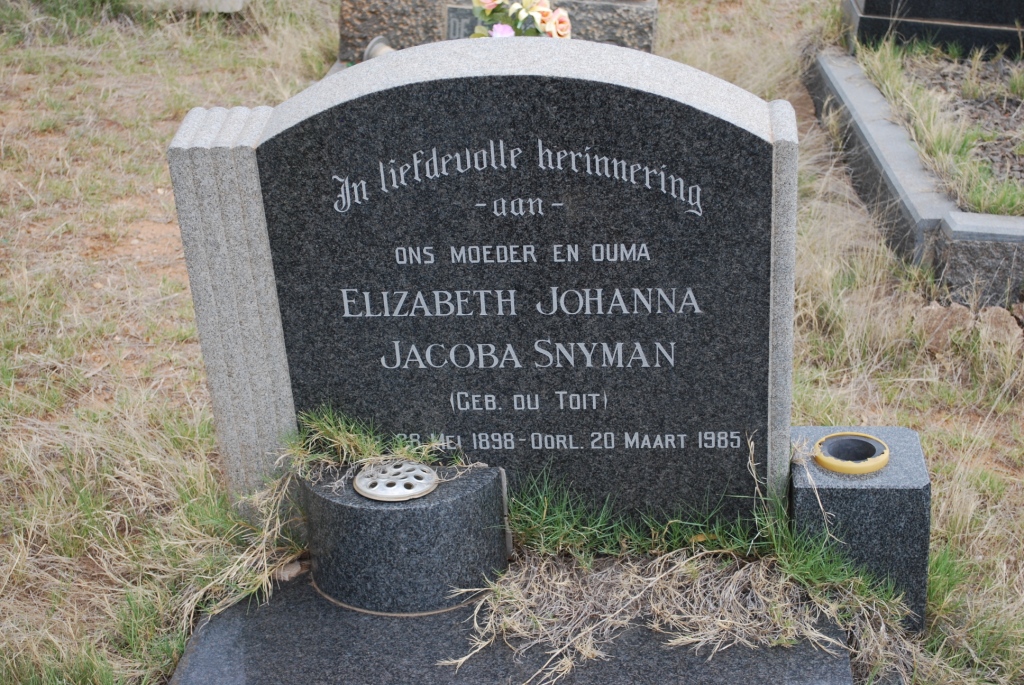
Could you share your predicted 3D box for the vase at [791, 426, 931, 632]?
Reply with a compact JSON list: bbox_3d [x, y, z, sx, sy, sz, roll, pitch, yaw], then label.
[{"bbox_3d":[0.447,0.242,2.223,0.163,0.228,0.139,0,31,7],"label":"vase"}]

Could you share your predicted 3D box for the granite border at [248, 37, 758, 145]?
[{"bbox_3d":[0.000,-0.297,2.025,0.613,0.095,0.105,0,31,7],"label":"granite border"}]

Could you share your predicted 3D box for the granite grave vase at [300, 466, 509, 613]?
[{"bbox_3d":[-0.143,0.254,2.175,0.263,0.173,0.095,0,31,7],"label":"granite grave vase"}]

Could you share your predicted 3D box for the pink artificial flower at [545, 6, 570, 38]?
[{"bbox_3d":[0.096,-0.672,3.600,0.058,0.068,0.055,-11,32,-13],"label":"pink artificial flower"}]

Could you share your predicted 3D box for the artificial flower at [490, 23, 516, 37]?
[{"bbox_3d":[-0.018,-0.653,3.600,0.057,0.048,0.055,-3,31,0],"label":"artificial flower"}]

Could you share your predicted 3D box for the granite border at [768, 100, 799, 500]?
[{"bbox_3d":[0.339,-0.015,2.151,0.029,0.572,0.105,0,31,7],"label":"granite border"}]

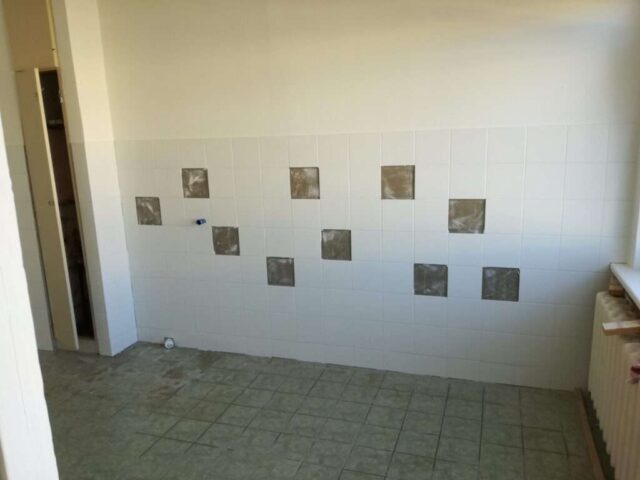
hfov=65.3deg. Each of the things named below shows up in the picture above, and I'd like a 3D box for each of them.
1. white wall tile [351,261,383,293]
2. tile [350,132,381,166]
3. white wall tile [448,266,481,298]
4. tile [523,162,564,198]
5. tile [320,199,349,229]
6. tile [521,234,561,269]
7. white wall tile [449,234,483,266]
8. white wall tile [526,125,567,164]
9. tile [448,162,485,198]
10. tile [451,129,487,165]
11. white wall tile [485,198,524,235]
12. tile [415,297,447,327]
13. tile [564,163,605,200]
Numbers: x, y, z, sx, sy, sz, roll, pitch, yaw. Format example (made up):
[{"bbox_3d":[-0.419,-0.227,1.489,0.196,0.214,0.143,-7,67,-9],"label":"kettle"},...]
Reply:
[{"bbox_3d":[0.306,0.235,3.188,0.199,0.199,0.010,2,13,19],"label":"white wall tile"},{"bbox_3d":[0.276,-0.547,3.022,0.199,0.199,0.010,2,13,19],"label":"tile"},{"bbox_3d":[0.875,0.252,3.010,0.198,0.198,0.010,2,12,18],"label":"white wall tile"},{"bbox_3d":[1.234,-0.323,2.763,0.198,0.198,0.010,2,12,18],"label":"tile"},{"bbox_3d":[0.100,-0.165,3.174,0.198,0.198,0.010,2,12,18],"label":"tile"},{"bbox_3d":[1.247,0.069,2.837,0.198,0.198,0.010,2,12,18],"label":"tile"},{"bbox_3d":[0.868,0.056,2.970,0.198,0.198,0.010,2,12,18],"label":"white wall tile"},{"bbox_3d":[1.223,-0.520,2.710,0.198,0.198,0.008,2,12,18],"label":"white wall tile"},{"bbox_3d":[0.854,-0.336,2.888,0.198,0.198,0.010,2,12,18],"label":"tile"},{"bbox_3d":[0.846,-0.531,2.839,0.198,0.198,0.010,2,12,18],"label":"tile"},{"bbox_3d":[1.047,-0.134,2.854,0.198,0.198,0.008,2,12,18],"label":"white wall tile"},{"bbox_3d":[0.691,0.441,3.107,0.198,0.198,0.010,2,12,18],"label":"tile"},{"bbox_3d":[1.421,-0.314,2.682,0.199,0.199,0.010,2,13,19],"label":"tile"}]

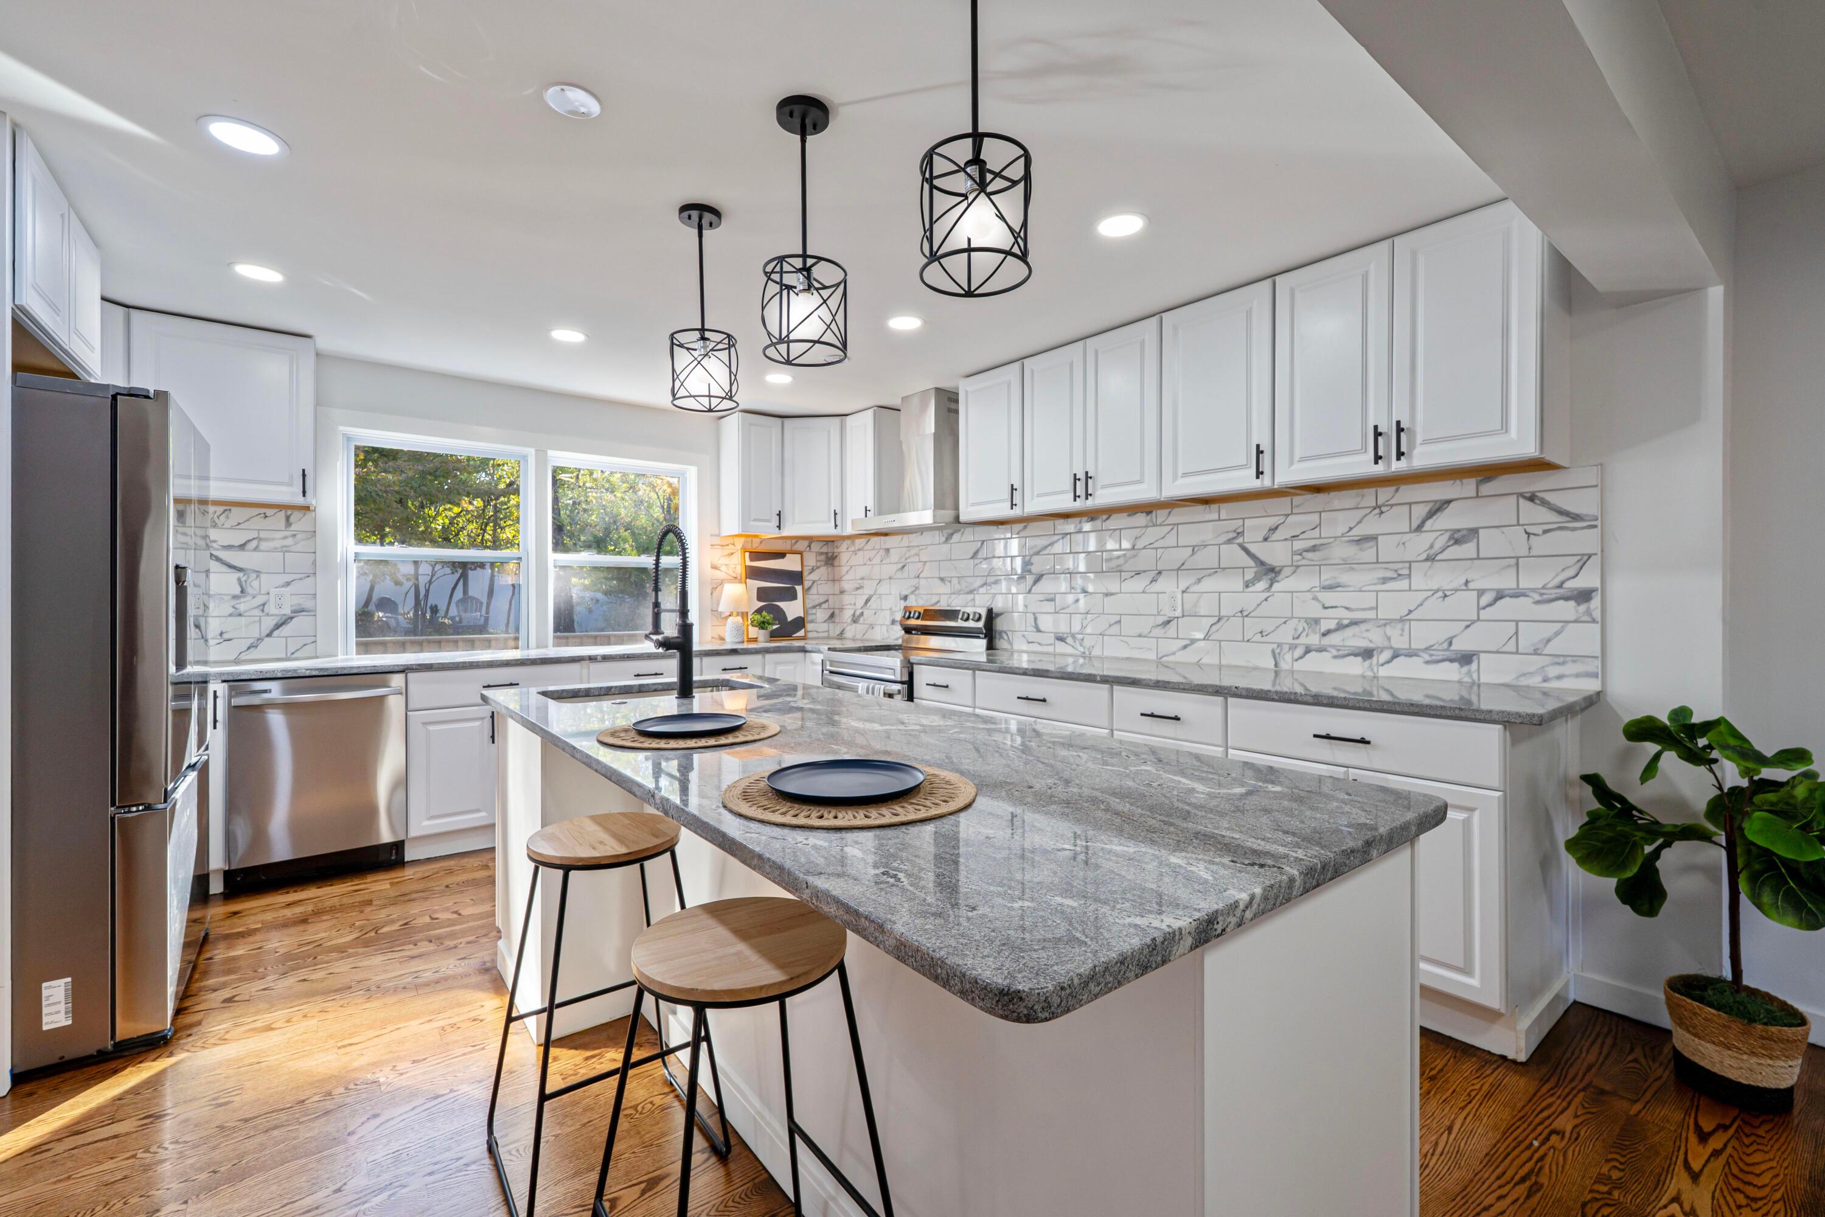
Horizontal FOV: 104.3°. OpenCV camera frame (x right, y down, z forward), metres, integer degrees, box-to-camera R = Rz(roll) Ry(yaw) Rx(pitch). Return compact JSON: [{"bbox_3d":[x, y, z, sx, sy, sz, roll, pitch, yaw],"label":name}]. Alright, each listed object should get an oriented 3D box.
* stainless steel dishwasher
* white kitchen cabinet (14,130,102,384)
[{"bbox_3d":[-2.750,0.734,3.301,0.610,0.869,0.635,0,1,-40],"label":"stainless steel dishwasher"},{"bbox_3d":[-2.823,-1.016,2.023,0.563,0.455,0.899,-1,1,-39],"label":"white kitchen cabinet"}]

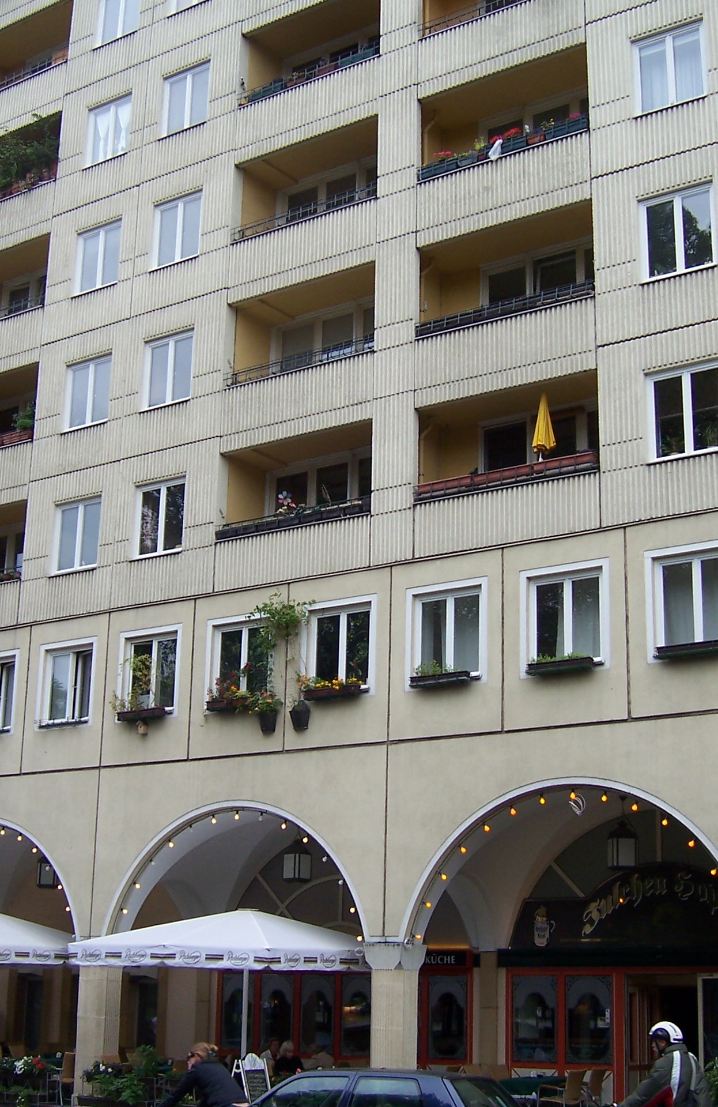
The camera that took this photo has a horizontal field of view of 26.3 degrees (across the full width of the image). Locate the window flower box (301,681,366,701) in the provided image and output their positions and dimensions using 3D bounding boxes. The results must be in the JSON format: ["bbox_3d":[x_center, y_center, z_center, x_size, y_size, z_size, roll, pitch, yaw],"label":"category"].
[{"bbox_3d":[-0.383,2.170,24.084,1.060,0.200,0.200,-10,-19,33],"label":"window flower box"}]

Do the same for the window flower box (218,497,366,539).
[{"bbox_3d":[-1.098,-0.592,25.425,3.150,0.320,0.150,-10,-20,33],"label":"window flower box"}]

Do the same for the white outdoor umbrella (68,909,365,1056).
[{"bbox_3d":[-1.800,7.251,24.161,4.000,3.330,4.000,-10,-20,33],"label":"white outdoor umbrella"}]

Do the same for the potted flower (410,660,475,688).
[{"bbox_3d":[1.232,1.809,22.937,0.970,0.350,0.240,-10,-20,33],"label":"potted flower"}]

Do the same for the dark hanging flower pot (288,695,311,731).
[{"bbox_3d":[-0.938,2.522,24.243,0.320,0.550,0.260,-10,-20,33],"label":"dark hanging flower pot"}]

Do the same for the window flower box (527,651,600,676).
[{"bbox_3d":[2.878,1.558,21.833,1.030,0.250,0.240,-10,-20,33],"label":"window flower box"}]

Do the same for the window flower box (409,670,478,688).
[{"bbox_3d":[1.253,1.887,23.009,1.050,0.160,0.200,-10,-19,33],"label":"window flower box"}]

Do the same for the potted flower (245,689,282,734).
[{"bbox_3d":[-1.527,2.526,24.638,0.500,0.700,0.360,-10,-20,33],"label":"potted flower"}]

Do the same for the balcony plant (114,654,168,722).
[{"bbox_3d":[-3.734,2.309,26.400,1.020,1.100,0.280,-10,-19,33],"label":"balcony plant"}]

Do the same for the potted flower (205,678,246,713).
[{"bbox_3d":[-2.168,2.375,25.264,0.800,0.400,0.250,-10,-19,33],"label":"potted flower"}]

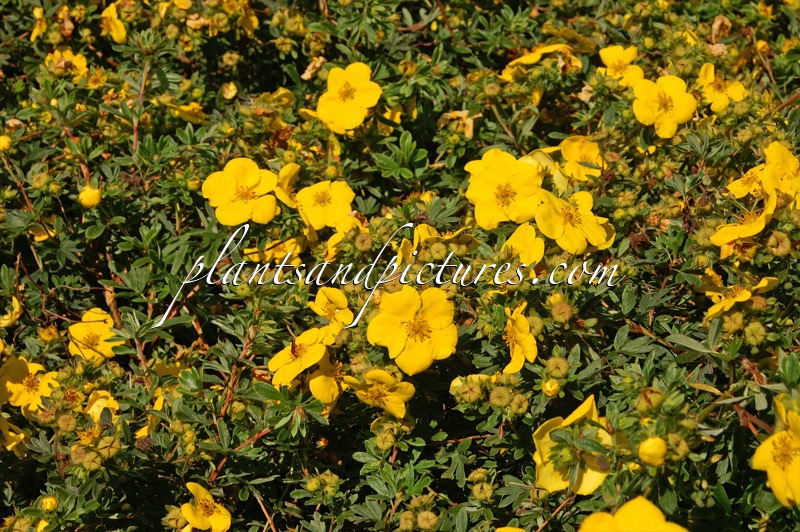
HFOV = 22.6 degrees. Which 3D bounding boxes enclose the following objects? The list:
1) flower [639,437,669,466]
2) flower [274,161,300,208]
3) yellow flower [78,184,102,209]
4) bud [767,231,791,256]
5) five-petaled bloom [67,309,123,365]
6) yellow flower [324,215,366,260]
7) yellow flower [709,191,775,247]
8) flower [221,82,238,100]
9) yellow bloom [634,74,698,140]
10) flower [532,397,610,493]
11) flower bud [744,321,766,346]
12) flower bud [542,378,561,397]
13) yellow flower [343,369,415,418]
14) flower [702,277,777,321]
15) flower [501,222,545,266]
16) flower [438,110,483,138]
[{"bbox_3d":[0.088,0.065,0.700,0.010,0.011,0.010,7,30,0],"label":"flower"},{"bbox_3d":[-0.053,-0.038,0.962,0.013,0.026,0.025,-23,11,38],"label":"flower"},{"bbox_3d":[-0.142,-0.032,0.914,0.011,0.011,0.011,0,66,0],"label":"yellow flower"},{"bbox_3d":[0.171,-0.010,0.902,0.011,0.011,0.011,0,28,0],"label":"bud"},{"bbox_3d":[-0.123,0.029,0.810,0.025,0.009,0.025,5,66,10],"label":"five-petaled bloom"},{"bbox_3d":[-0.023,-0.012,0.830,0.023,0.013,0.021,23,67,32],"label":"yellow flower"},{"bbox_3d":[0.152,-0.021,0.890,0.034,0.014,0.031,-31,29,0],"label":"yellow flower"},{"bbox_3d":[-0.091,-0.093,1.070,0.009,0.010,0.009,7,30,0],"label":"flower"},{"bbox_3d":[0.144,-0.087,1.092,0.035,0.035,0.012,-1,-14,-2],"label":"yellow bloom"},{"bbox_3d":[0.060,0.062,0.698,0.029,0.016,0.035,-2,70,-4],"label":"flower"},{"bbox_3d":[0.142,0.027,0.800,0.009,0.008,0.009,0,63,0],"label":"flower bud"},{"bbox_3d":[0.060,0.048,0.792,0.007,0.008,0.007,0,28,0],"label":"flower bud"},{"bbox_3d":[-0.008,0.049,0.770,0.026,0.011,0.029,37,50,27],"label":"yellow flower"},{"bbox_3d":[0.139,0.013,0.815,0.029,0.011,0.031,-4,31,35],"label":"flower"},{"bbox_3d":[0.049,-0.007,0.825,0.023,0.012,0.024,10,72,16],"label":"flower"},{"bbox_3d":[0.030,-0.071,1.008,0.023,0.016,0.016,0,60,0],"label":"flower"}]

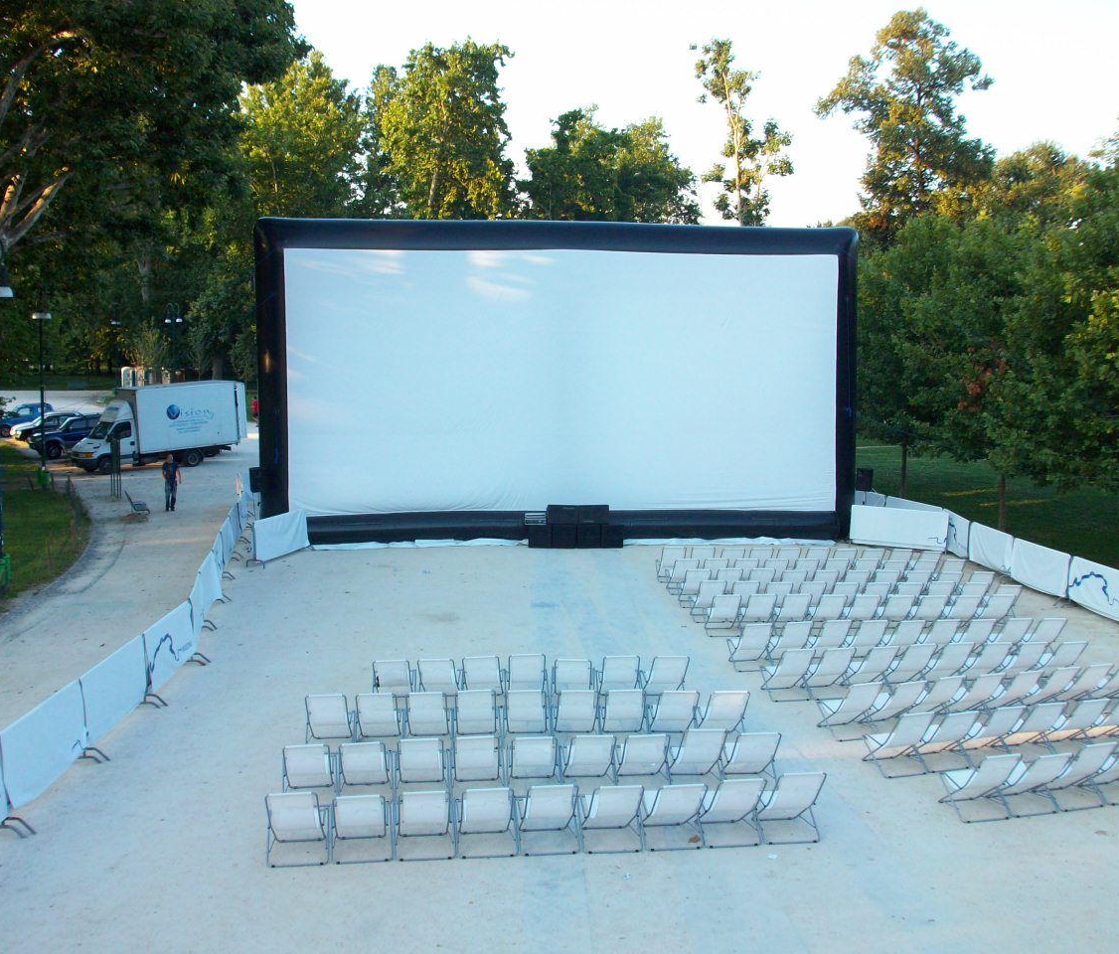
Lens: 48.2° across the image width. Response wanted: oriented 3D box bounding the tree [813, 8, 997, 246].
[{"bbox_3d":[17.715,-12.577,64.017,9.200,22.000,9.000,0,6,0],"label":"tree"}]

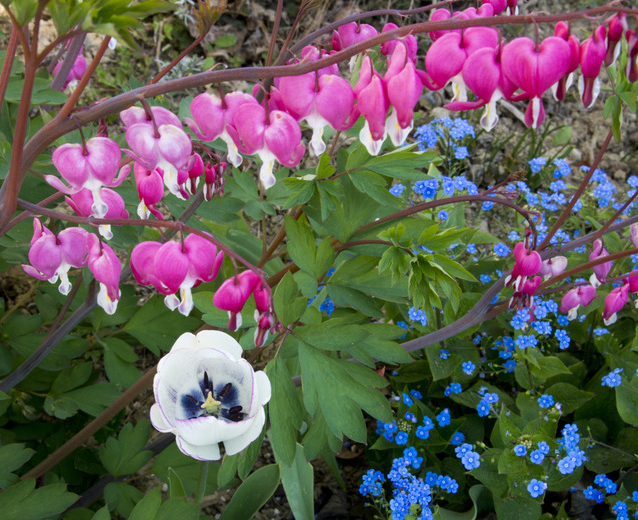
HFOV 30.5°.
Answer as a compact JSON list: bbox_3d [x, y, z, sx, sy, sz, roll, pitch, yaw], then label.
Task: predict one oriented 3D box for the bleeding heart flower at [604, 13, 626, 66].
[{"bbox_3d":[0.137,-0.102,0.540,0.010,0.024,0.010,1,28,-17],"label":"bleeding heart flower"}]

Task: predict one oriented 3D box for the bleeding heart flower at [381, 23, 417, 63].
[{"bbox_3d":[0.041,-0.110,0.600,0.022,0.028,0.015,-12,37,-16],"label":"bleeding heart flower"}]

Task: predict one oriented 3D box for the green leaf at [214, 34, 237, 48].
[{"bbox_3d":[-0.120,-0.280,1.500,0.031,0.006,0.021,0,66,0],"label":"green leaf"}]

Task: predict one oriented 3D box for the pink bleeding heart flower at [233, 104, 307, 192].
[{"bbox_3d":[-0.021,-0.049,0.500,0.030,0.034,0.016,0,35,0],"label":"pink bleeding heart flower"}]

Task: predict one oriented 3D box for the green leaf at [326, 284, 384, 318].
[{"bbox_3d":[0.018,0.022,0.610,0.029,0.009,0.018,22,51,19],"label":"green leaf"}]

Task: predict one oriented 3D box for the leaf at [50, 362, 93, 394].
[{"bbox_3d":[-0.131,0.063,0.620,0.016,0.006,0.028,31,50,31],"label":"leaf"}]

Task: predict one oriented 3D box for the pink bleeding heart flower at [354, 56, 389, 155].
[{"bbox_3d":[0.021,-0.063,0.475,0.013,0.034,0.023,-7,31,-12],"label":"pink bleeding heart flower"}]

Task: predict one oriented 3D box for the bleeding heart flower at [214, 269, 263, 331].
[{"bbox_3d":[-0.035,0.017,0.500,0.020,0.024,0.014,-19,35,-29],"label":"bleeding heart flower"}]

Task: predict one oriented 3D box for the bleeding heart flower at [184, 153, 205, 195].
[{"bbox_3d":[-0.060,-0.041,0.560,0.012,0.020,0.010,-10,30,-18],"label":"bleeding heart flower"}]

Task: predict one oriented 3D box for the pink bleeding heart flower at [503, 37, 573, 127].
[{"bbox_3d":[0.097,-0.079,0.520,0.030,0.038,0.017,0,28,0],"label":"pink bleeding heart flower"}]

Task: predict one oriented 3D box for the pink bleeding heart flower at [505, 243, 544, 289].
[{"bbox_3d":[0.116,0.004,0.660,0.020,0.027,0.014,-6,35,-8],"label":"pink bleeding heart flower"}]

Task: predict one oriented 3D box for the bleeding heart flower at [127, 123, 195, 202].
[{"bbox_3d":[-0.072,-0.045,0.530,0.029,0.031,0.015,-12,26,1],"label":"bleeding heart flower"}]

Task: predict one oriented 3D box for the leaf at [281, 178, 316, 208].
[{"bbox_3d":[-0.010,-0.033,0.580,0.019,0.009,0.014,-35,56,-28],"label":"leaf"}]

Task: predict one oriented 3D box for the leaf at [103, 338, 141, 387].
[{"bbox_3d":[-0.107,0.056,0.640,0.021,0.027,0.012,0,23,0],"label":"leaf"}]

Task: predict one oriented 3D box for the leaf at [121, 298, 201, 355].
[{"bbox_3d":[-0.077,0.032,0.570,0.038,0.008,0.034,0,41,0],"label":"leaf"}]

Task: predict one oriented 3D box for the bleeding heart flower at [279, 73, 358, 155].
[{"bbox_3d":[-0.001,-0.065,0.520,0.034,0.037,0.018,-2,28,-4],"label":"bleeding heart flower"}]

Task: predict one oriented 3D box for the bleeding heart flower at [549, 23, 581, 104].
[{"bbox_3d":[0.110,-0.088,0.520,0.017,0.034,0.014,-18,39,-24],"label":"bleeding heart flower"}]

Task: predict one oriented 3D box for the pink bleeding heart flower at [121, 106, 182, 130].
[{"bbox_3d":[-0.080,-0.057,0.560,0.031,0.030,0.015,-8,27,4],"label":"pink bleeding heart flower"}]

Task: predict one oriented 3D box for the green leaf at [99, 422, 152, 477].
[{"bbox_3d":[-0.122,0.120,0.740,0.033,0.009,0.036,9,54,6],"label":"green leaf"}]

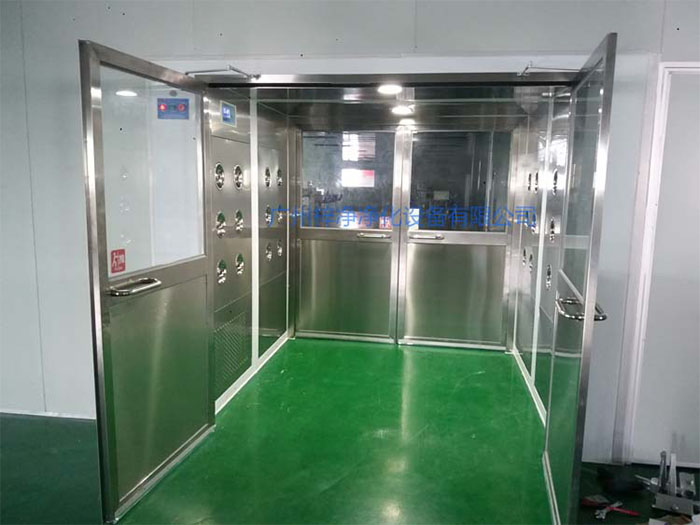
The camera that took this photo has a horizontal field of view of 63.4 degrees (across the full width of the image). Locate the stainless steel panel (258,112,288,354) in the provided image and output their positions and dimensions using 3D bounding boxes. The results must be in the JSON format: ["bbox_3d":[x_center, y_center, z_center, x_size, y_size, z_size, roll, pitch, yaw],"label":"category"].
[{"bbox_3d":[-0.633,-0.274,4.664,0.040,1.901,0.893,2,8,9],"label":"stainless steel panel"}]

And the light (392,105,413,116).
[{"bbox_3d":[0.399,-1.176,4.425,0.160,0.040,0.160,2,9,9],"label":"light"}]

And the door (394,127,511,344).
[{"bbox_3d":[0.911,-0.201,4.972,0.945,1.915,0.050,2,8,9],"label":"door"}]

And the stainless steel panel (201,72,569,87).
[{"bbox_3d":[0.152,-0.955,2.986,1.967,0.062,0.060,2,9,9],"label":"stainless steel panel"}]

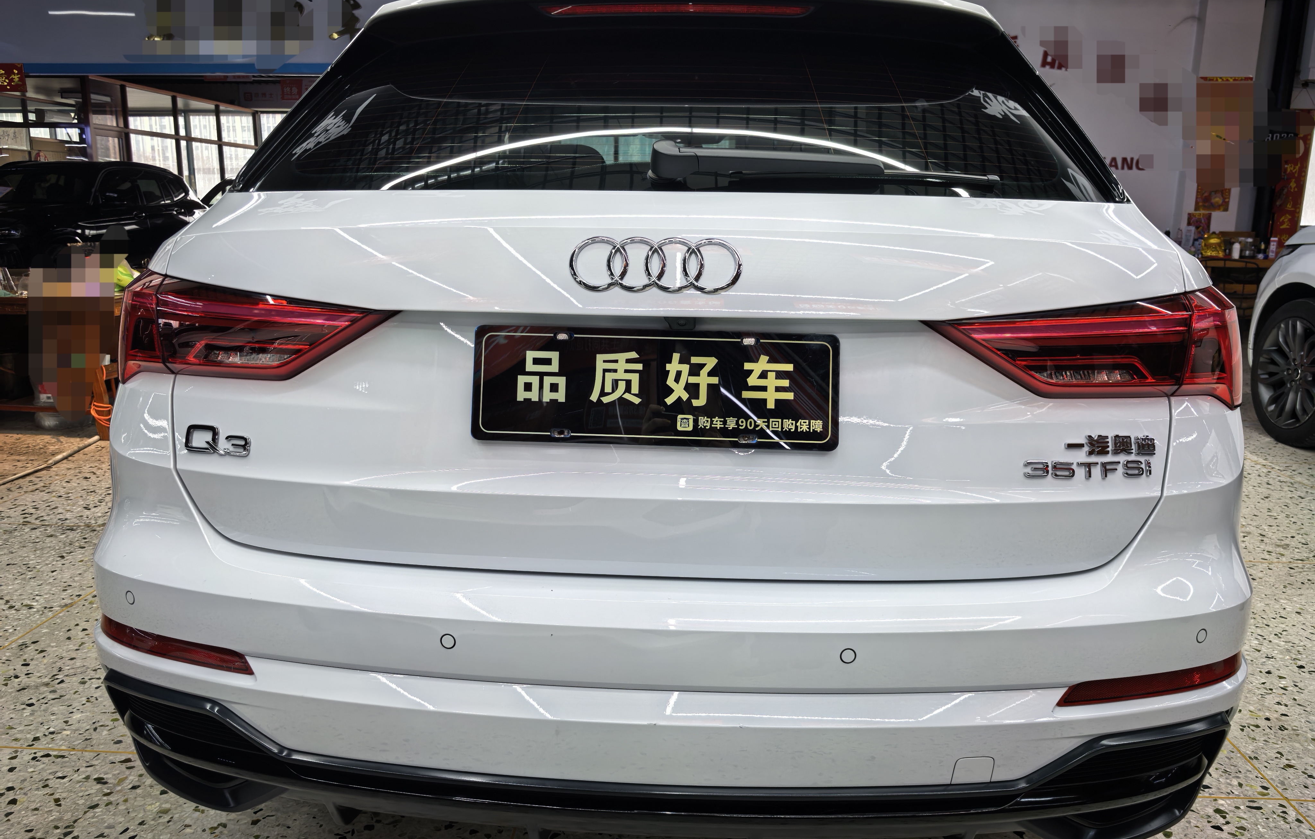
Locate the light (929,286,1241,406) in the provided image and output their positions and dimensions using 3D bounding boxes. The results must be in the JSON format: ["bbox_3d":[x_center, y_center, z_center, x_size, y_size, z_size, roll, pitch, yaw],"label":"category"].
[{"bbox_3d":[0.593,-0.098,1.259,0.495,0.177,0.296,1,13,3],"label":"light"}]

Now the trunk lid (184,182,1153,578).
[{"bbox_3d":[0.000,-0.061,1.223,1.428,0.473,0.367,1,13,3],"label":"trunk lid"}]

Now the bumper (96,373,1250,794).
[{"bbox_3d":[-0.002,0.192,1.307,1.795,0.449,0.479,1,13,3],"label":"bumper"}]

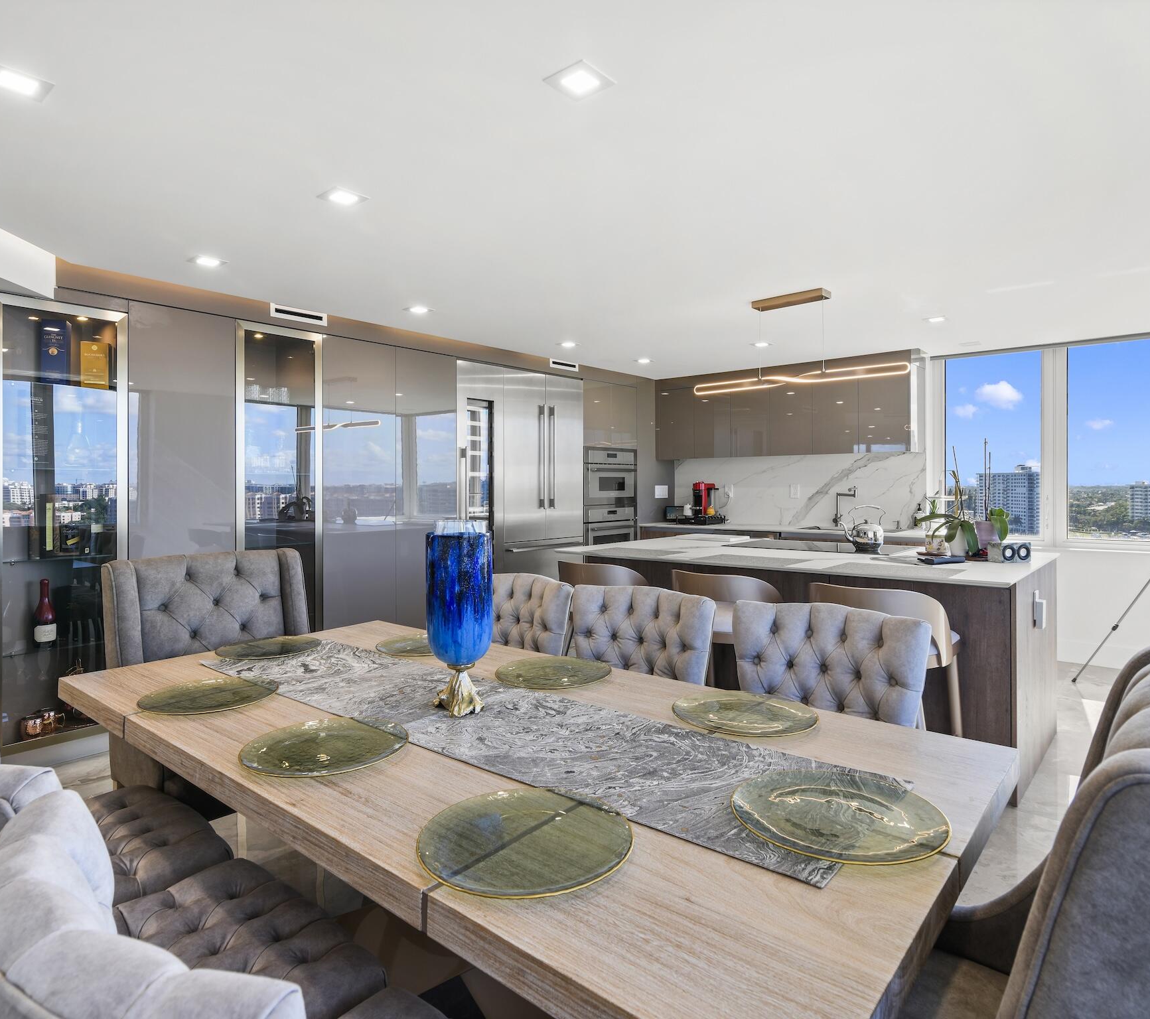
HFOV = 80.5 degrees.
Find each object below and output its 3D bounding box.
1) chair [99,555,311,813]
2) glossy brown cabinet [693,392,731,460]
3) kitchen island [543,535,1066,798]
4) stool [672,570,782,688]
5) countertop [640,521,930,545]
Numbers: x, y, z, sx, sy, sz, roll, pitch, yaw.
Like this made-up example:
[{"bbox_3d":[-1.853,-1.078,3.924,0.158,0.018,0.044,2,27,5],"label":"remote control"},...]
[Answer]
[{"bbox_3d":[-1.341,0.714,2.662,0.690,1.030,0.700,1,2,41],"label":"chair"},{"bbox_3d":[1.393,-0.827,6.491,0.394,0.692,0.309,1,2,42],"label":"glossy brown cabinet"},{"bbox_3d":[1.252,0.692,3.872,2.304,0.902,1.425,1,2,42],"label":"kitchen island"},{"bbox_3d":[0.761,0.760,3.487,0.510,0.880,0.510,1,2,42],"label":"stool"},{"bbox_3d":[1.749,0.191,5.962,2.470,0.052,0.589,1,2,42],"label":"countertop"}]

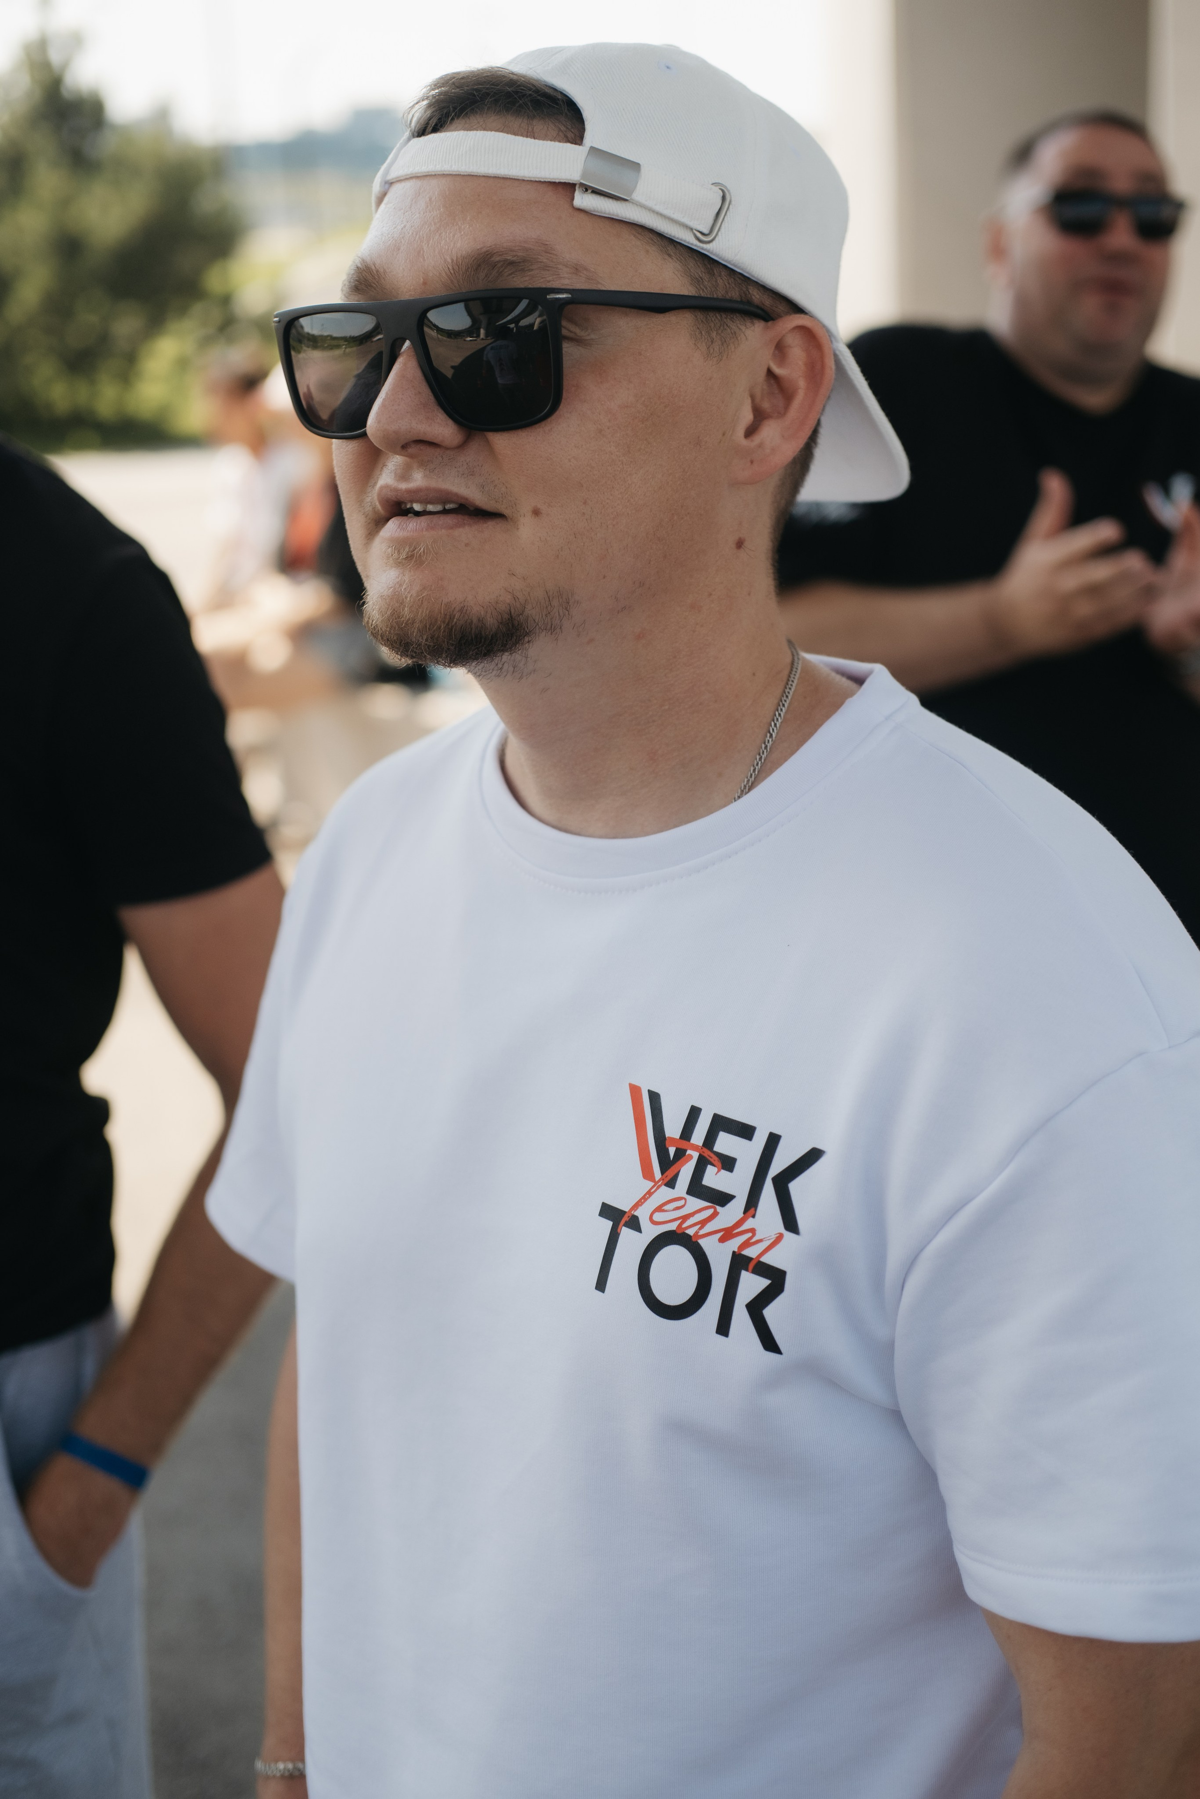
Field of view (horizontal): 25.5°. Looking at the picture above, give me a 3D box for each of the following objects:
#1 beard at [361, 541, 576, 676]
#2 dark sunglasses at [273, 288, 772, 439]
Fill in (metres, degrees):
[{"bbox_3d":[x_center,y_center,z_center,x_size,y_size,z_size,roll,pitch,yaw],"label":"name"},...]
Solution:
[{"bbox_3d":[-0.056,-0.108,0.974,0.098,0.048,0.050,8,9,43],"label":"beard"},{"bbox_3d":[-0.022,-0.196,0.997,0.149,0.050,0.150,8,9,43],"label":"dark sunglasses"}]

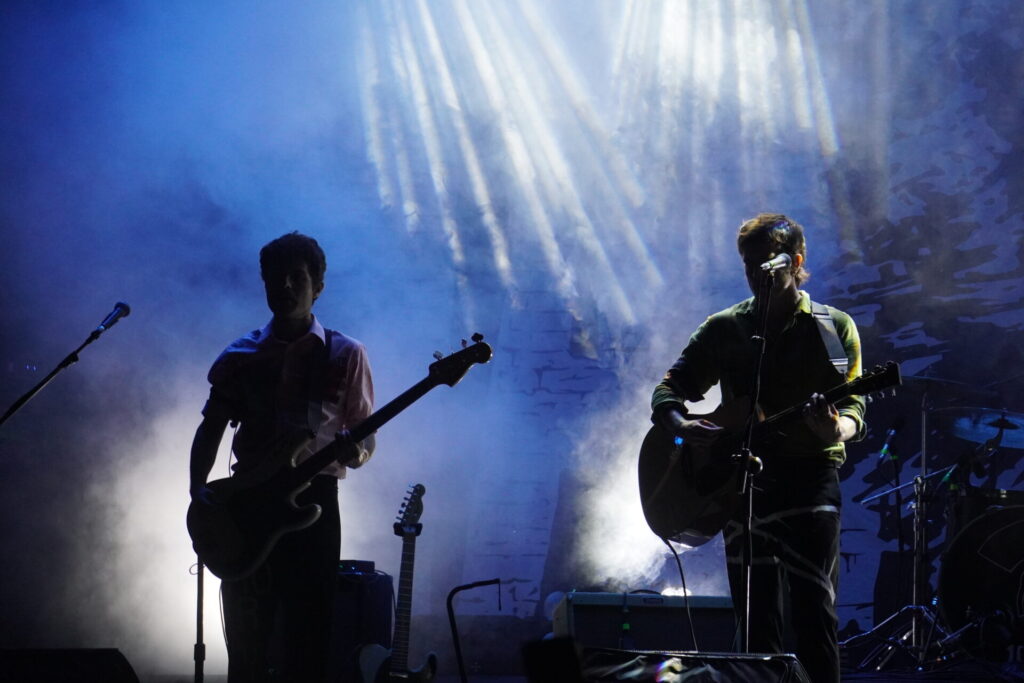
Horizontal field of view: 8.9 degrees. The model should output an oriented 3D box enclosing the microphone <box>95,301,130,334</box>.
[{"bbox_3d":[-1.242,-0.076,20.600,0.052,0.052,0.163,-41,0,37],"label":"microphone"}]

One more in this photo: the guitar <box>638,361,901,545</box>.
[{"bbox_3d":[0.801,0.287,20.162,1.042,0.404,0.118,-27,-32,35],"label":"guitar"}]

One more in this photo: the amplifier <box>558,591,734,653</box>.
[{"bbox_3d":[0.460,1.109,22.007,0.592,0.485,0.250,1,-16,-11],"label":"amplifier"}]

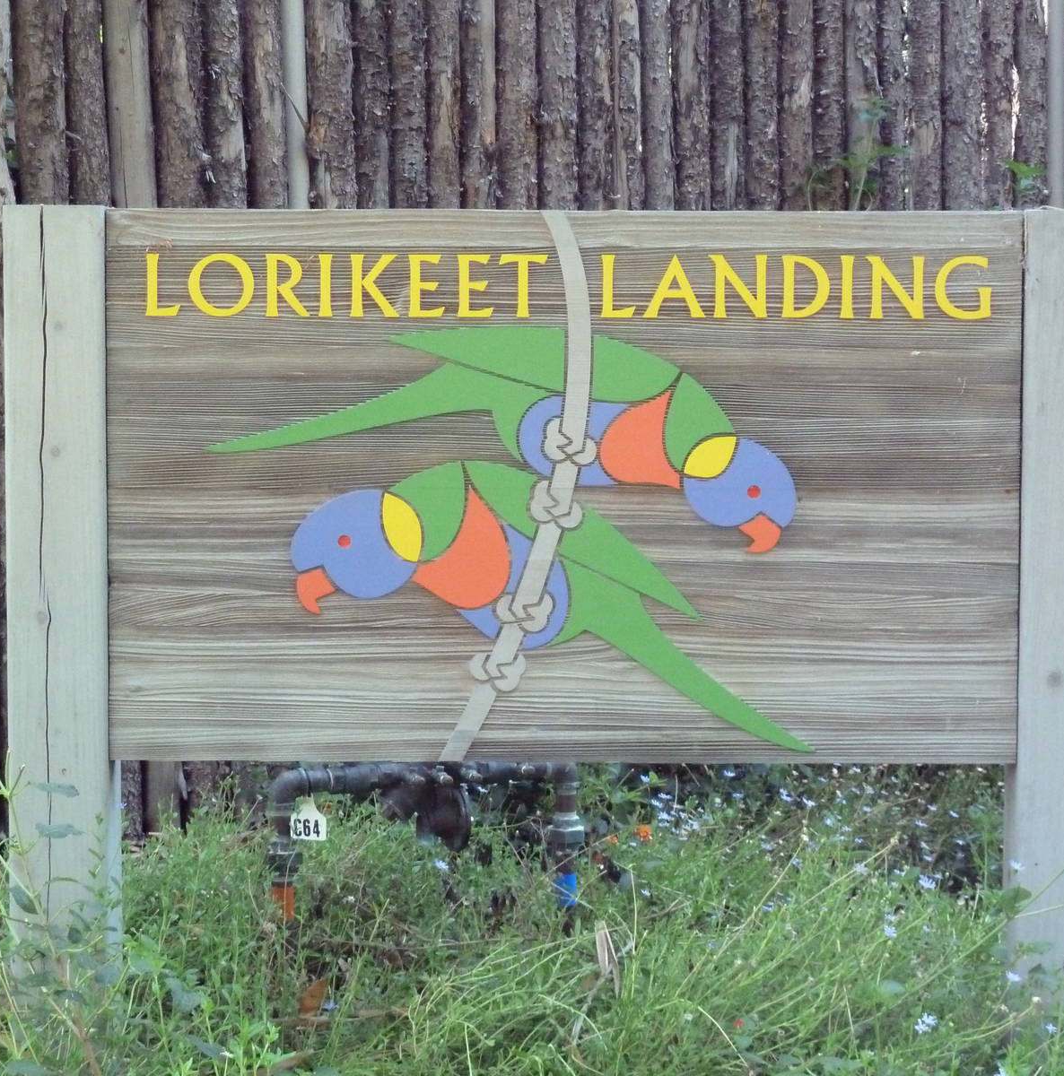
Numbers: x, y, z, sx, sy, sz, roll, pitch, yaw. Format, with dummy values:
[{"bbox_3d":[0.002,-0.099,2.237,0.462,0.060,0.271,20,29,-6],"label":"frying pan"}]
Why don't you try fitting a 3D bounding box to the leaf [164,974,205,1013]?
[{"bbox_3d":[-0.482,0.634,4.150,0.062,0.018,0.035,34,48,21],"label":"leaf"}]

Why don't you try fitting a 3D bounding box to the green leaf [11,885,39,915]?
[{"bbox_3d":[-0.693,0.495,4.080,0.030,0.056,0.015,-41,-12,-18],"label":"green leaf"}]

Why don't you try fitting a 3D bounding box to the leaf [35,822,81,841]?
[{"bbox_3d":[-0.646,0.401,4.080,0.063,0.019,0.035,0,4,0],"label":"leaf"}]

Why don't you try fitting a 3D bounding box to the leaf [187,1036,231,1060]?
[{"bbox_3d":[-0.437,0.692,4.050,0.061,0.016,0.032,26,28,18],"label":"leaf"}]

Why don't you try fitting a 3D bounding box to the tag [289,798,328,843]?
[{"bbox_3d":[-0.359,0.452,4.800,0.059,0.074,0.005,0,4,-2],"label":"tag"}]

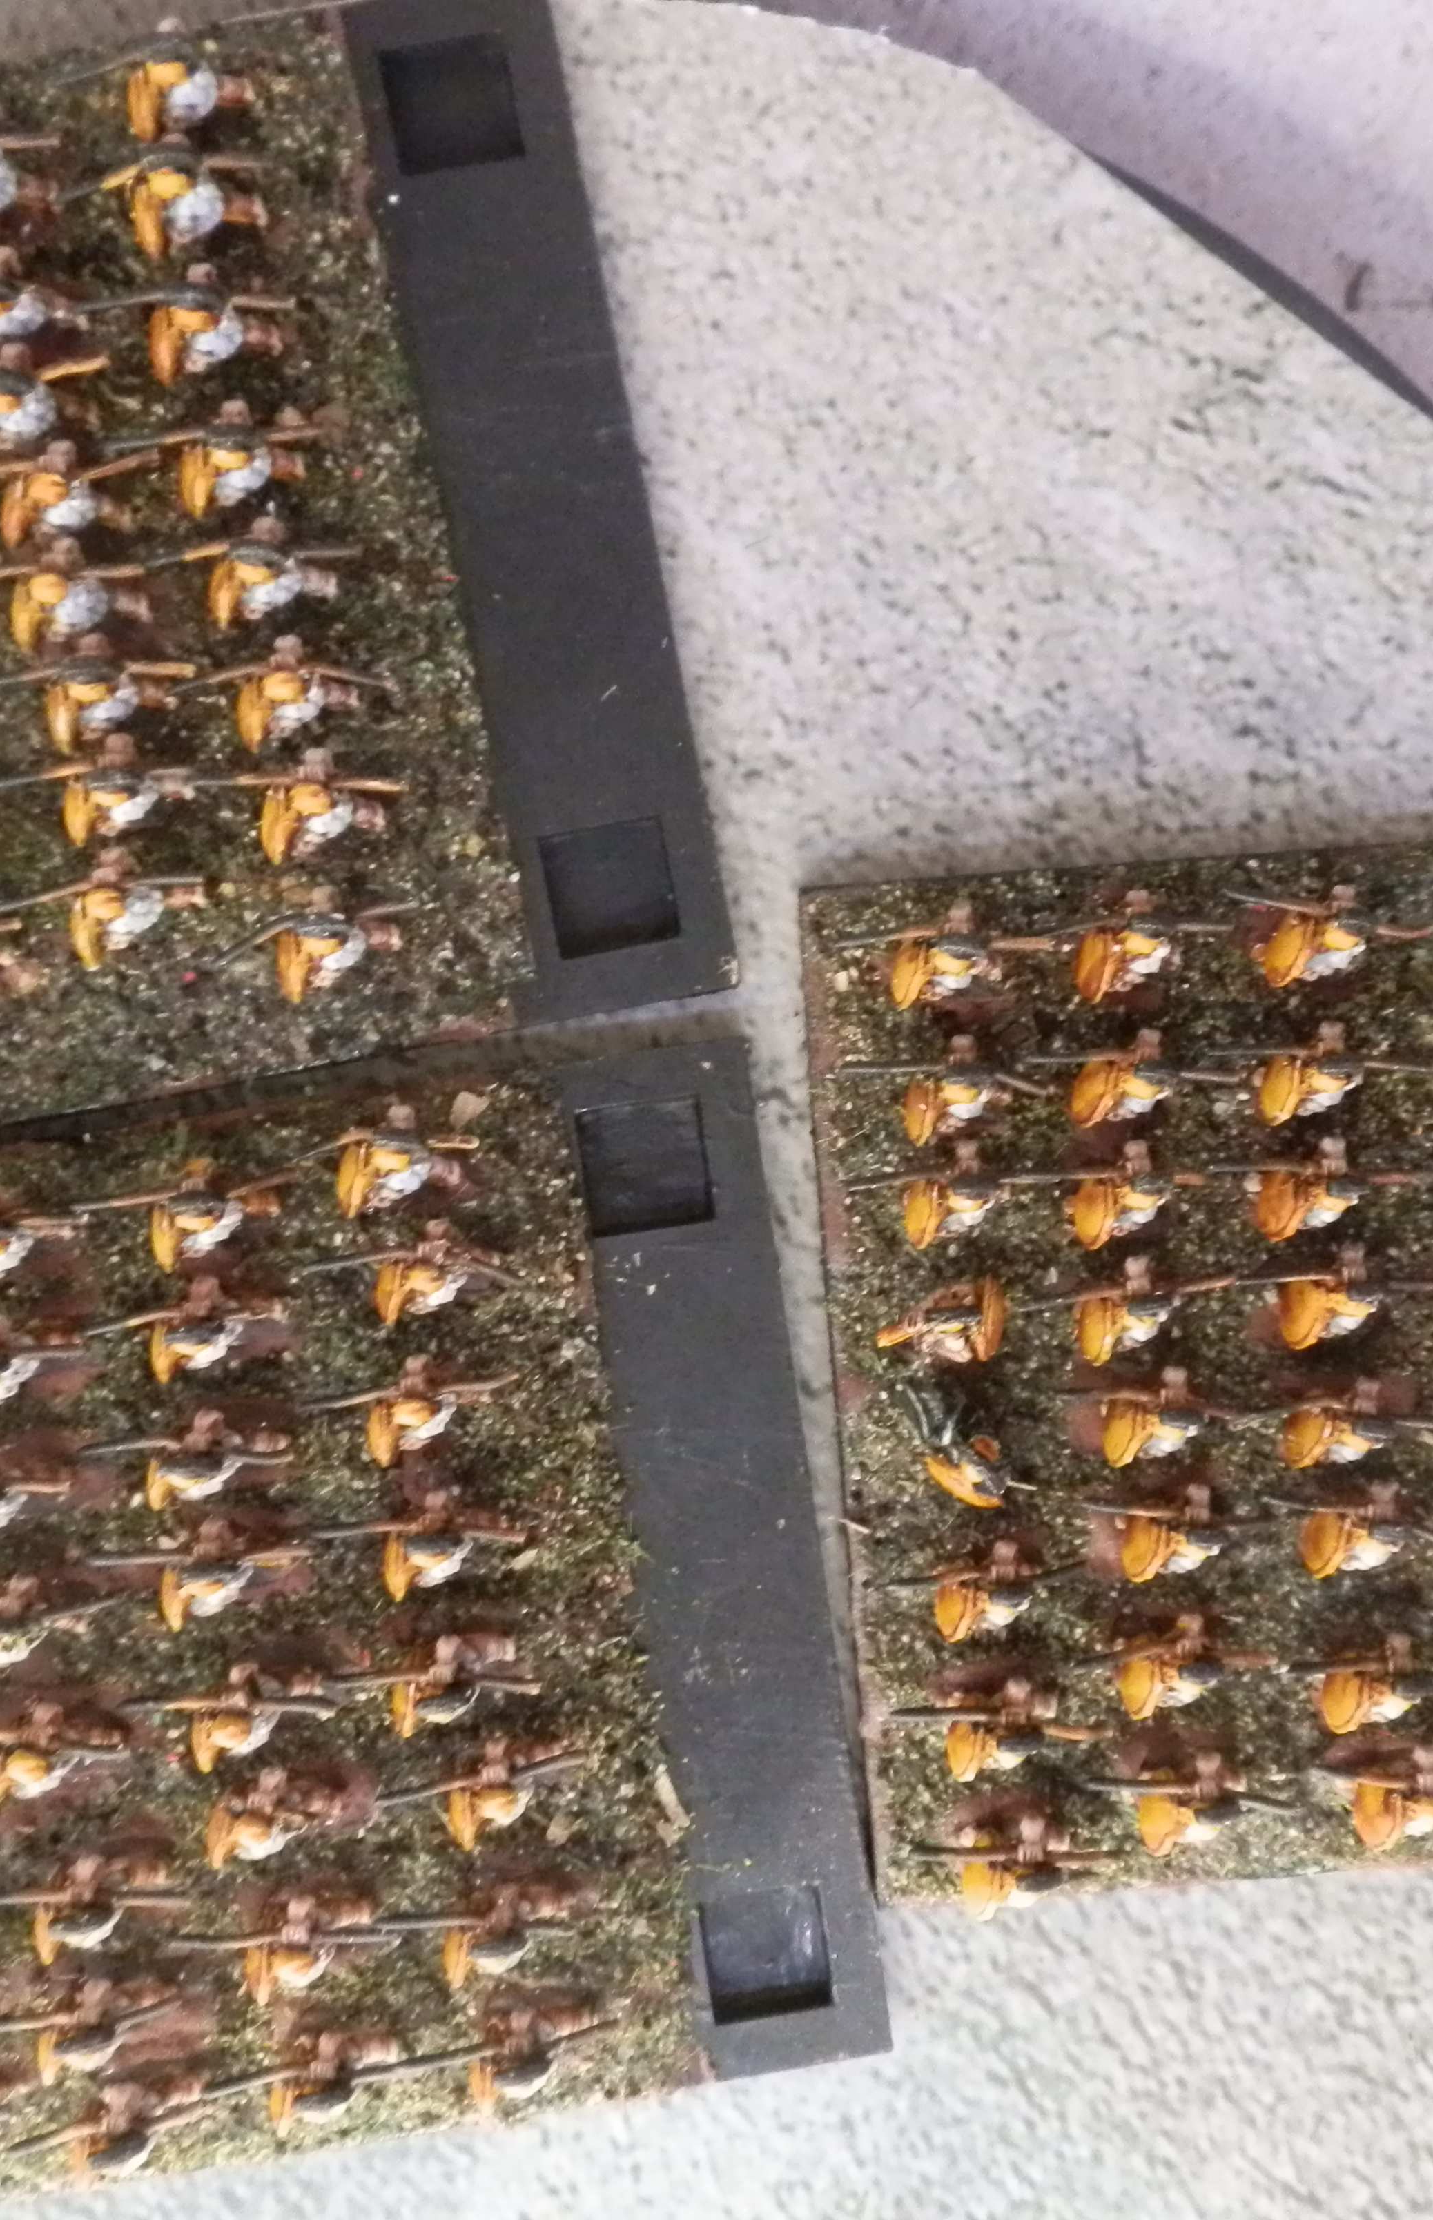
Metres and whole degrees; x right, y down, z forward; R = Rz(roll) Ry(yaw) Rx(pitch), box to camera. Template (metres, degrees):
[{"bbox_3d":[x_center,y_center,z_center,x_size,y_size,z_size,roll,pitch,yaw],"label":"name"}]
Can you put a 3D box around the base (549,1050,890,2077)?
[{"bbox_3d":[0.001,0.026,0.142,0.011,0.003,0.060,-8,90,-3],"label":"base"}]

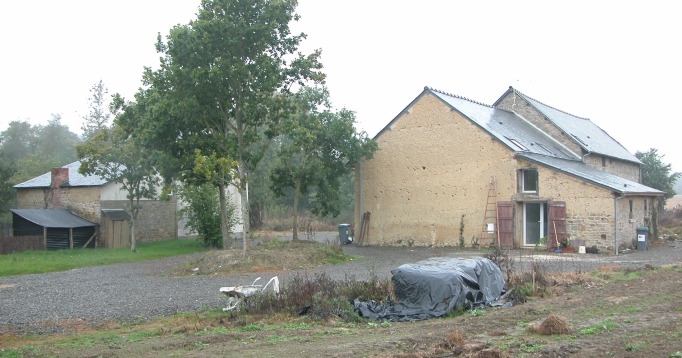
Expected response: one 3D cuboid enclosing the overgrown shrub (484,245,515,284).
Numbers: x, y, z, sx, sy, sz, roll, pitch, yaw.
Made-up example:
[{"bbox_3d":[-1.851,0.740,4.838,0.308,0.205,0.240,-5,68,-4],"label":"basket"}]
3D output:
[{"bbox_3d":[4.435,2.507,19.300,0.850,1.150,0.800,0,-1,0],"label":"overgrown shrub"}]

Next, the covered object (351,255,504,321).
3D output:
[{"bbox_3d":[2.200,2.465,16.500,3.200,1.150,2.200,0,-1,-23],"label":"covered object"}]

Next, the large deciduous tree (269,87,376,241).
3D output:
[{"bbox_3d":[-0.979,-0.793,36.500,5.700,8.100,5.500,0,-1,0],"label":"large deciduous tree"}]

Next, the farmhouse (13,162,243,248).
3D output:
[{"bbox_3d":[-13.600,1.136,44.600,10.800,5.300,10.000,-1,-2,42],"label":"farmhouse"}]

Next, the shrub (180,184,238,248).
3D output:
[{"bbox_3d":[-6.877,1.945,35.800,3.100,3.250,3.000,0,-1,0],"label":"shrub"}]

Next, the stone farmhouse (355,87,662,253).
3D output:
[{"bbox_3d":[13.720,-1.020,43.000,12.700,8.900,29.000,-1,-1,33],"label":"stone farmhouse"}]

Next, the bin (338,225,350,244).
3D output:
[{"bbox_3d":[0.183,3.012,36.000,0.600,1.060,0.520,-1,-1,18],"label":"bin"}]

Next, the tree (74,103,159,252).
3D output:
[{"bbox_3d":[-10.789,-0.174,33.300,4.000,7.400,3.900,0,-1,0],"label":"tree"}]

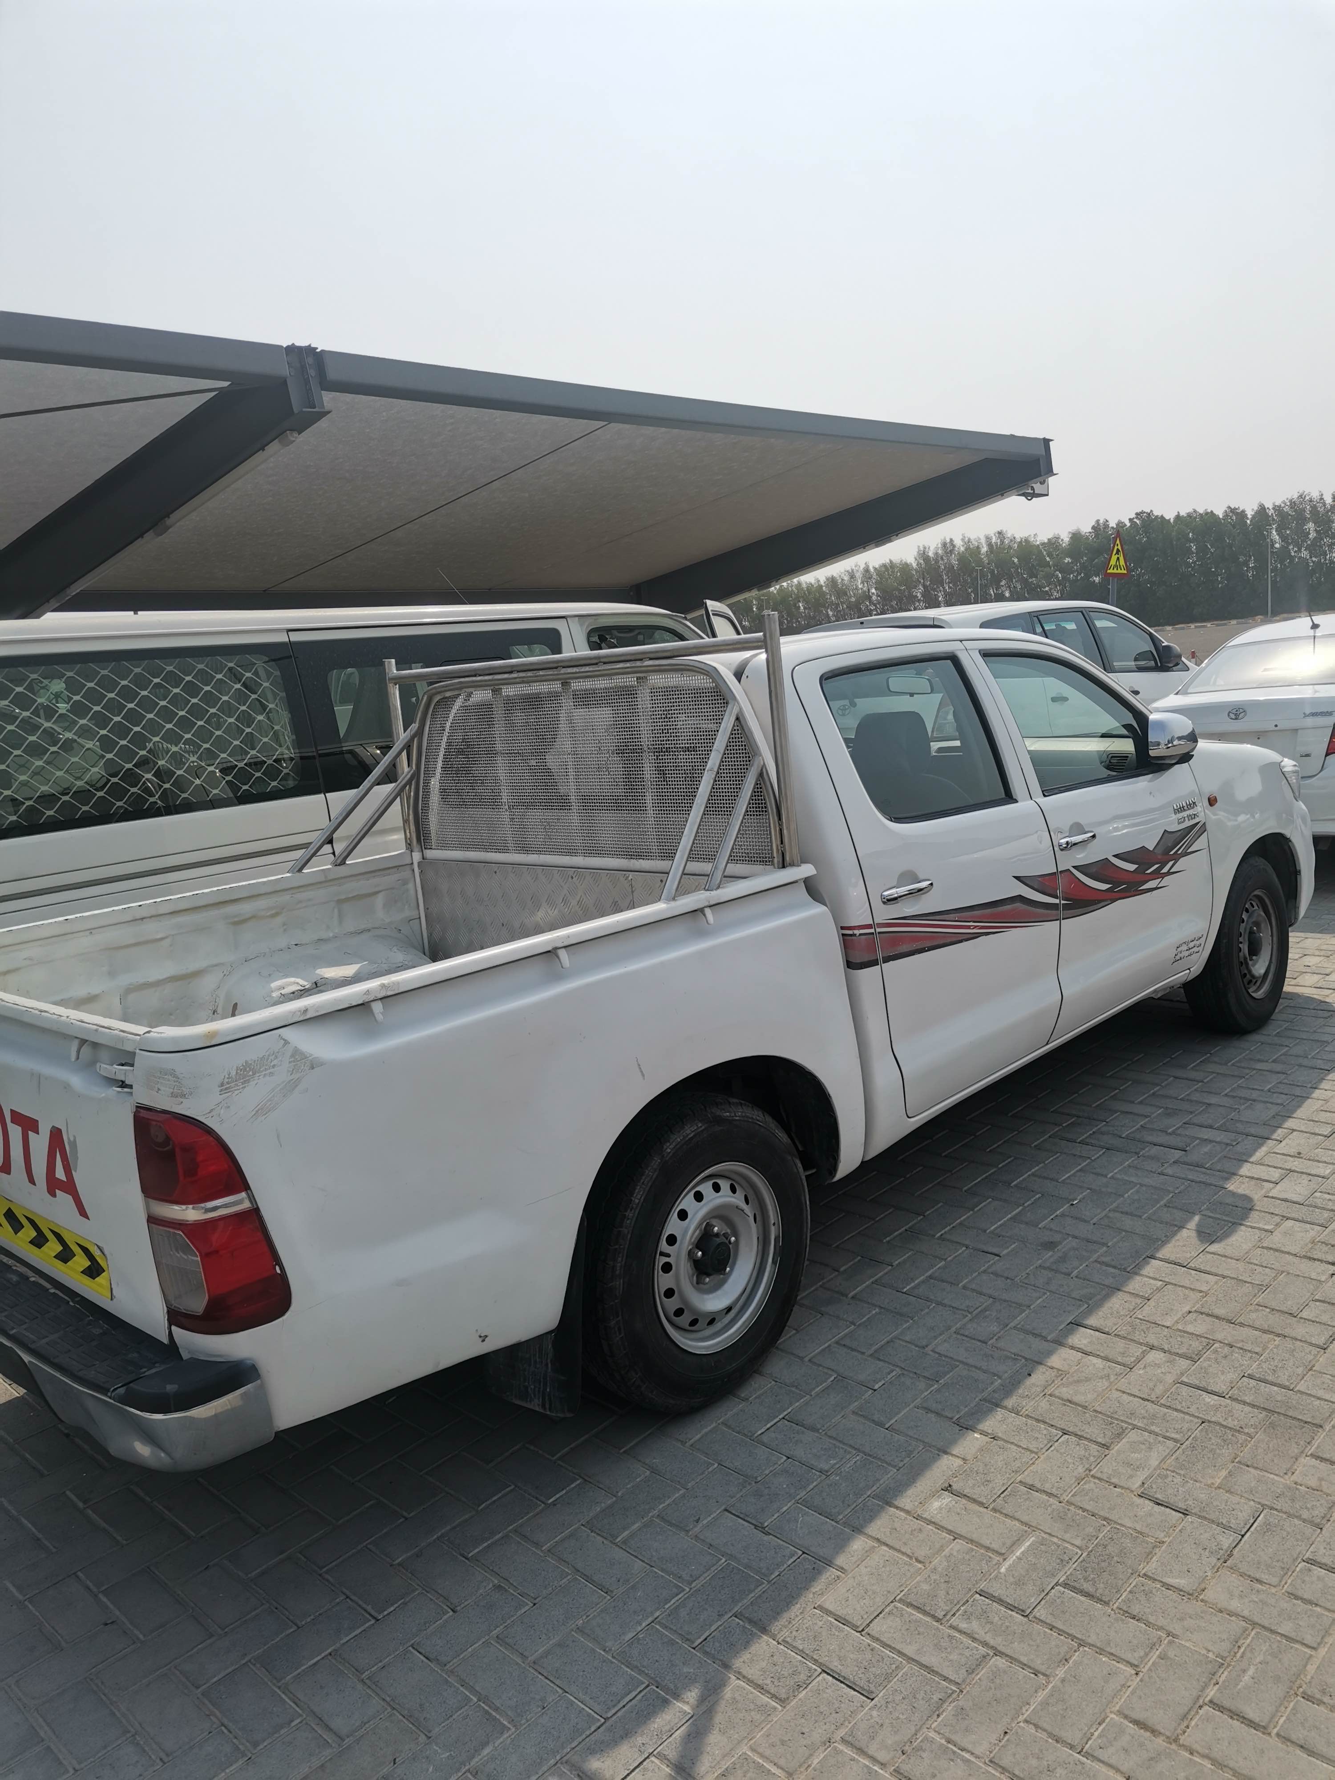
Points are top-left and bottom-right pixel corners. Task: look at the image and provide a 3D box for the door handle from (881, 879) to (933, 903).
[{"bbox_3d":[0.590,0.004,3.299,0.050,0.045,0.225,4,14,44],"label":"door handle"}]

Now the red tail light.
[{"bbox_3d":[-0.741,0.523,2.153,0.210,0.390,0.160,4,14,44],"label":"red tail light"}]

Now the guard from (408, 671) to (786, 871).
[{"bbox_3d":[-0.283,-0.331,3.614,1.440,0.530,0.050,4,14,44],"label":"guard"}]

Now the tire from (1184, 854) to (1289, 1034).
[{"bbox_3d":[2.176,0.209,5.151,0.205,0.660,0.660,4,14,44],"label":"tire"}]

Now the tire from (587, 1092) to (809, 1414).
[{"bbox_3d":[0.047,0.804,2.999,0.205,0.660,0.660,4,14,44],"label":"tire"}]

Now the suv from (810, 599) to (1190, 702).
[{"bbox_3d":[2.918,-1.498,11.064,4.500,1.690,1.820,-16,14,-43],"label":"suv"}]

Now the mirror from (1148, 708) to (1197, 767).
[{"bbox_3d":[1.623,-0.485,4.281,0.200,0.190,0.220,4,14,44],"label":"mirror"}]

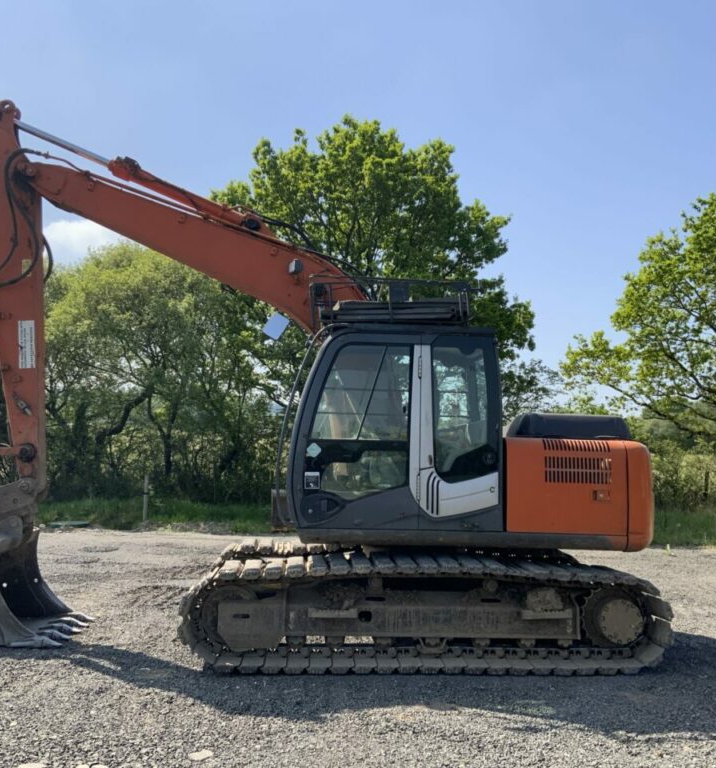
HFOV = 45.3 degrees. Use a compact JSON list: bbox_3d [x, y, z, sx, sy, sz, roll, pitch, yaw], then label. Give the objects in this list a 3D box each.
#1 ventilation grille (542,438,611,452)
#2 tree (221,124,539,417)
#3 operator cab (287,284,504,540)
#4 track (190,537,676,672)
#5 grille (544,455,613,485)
[{"bbox_3d":[1.779,0.499,6.957,0.540,0.110,0.050,1,-4,-3],"label":"ventilation grille"},{"bbox_3d":[0.597,-1.963,23.972,9.300,11.013,8.800,1,-4,1],"label":"tree"},{"bbox_3d":[0.281,0.244,7.372,1.756,2.061,1.030,1,-4,-3],"label":"operator cab"},{"bbox_3d":[0.488,1.943,8.002,3.889,0.820,2.580,1,-4,-3],"label":"track"},{"bbox_3d":[1.783,0.689,6.917,0.550,0.235,0.030,1,-4,-3],"label":"grille"}]

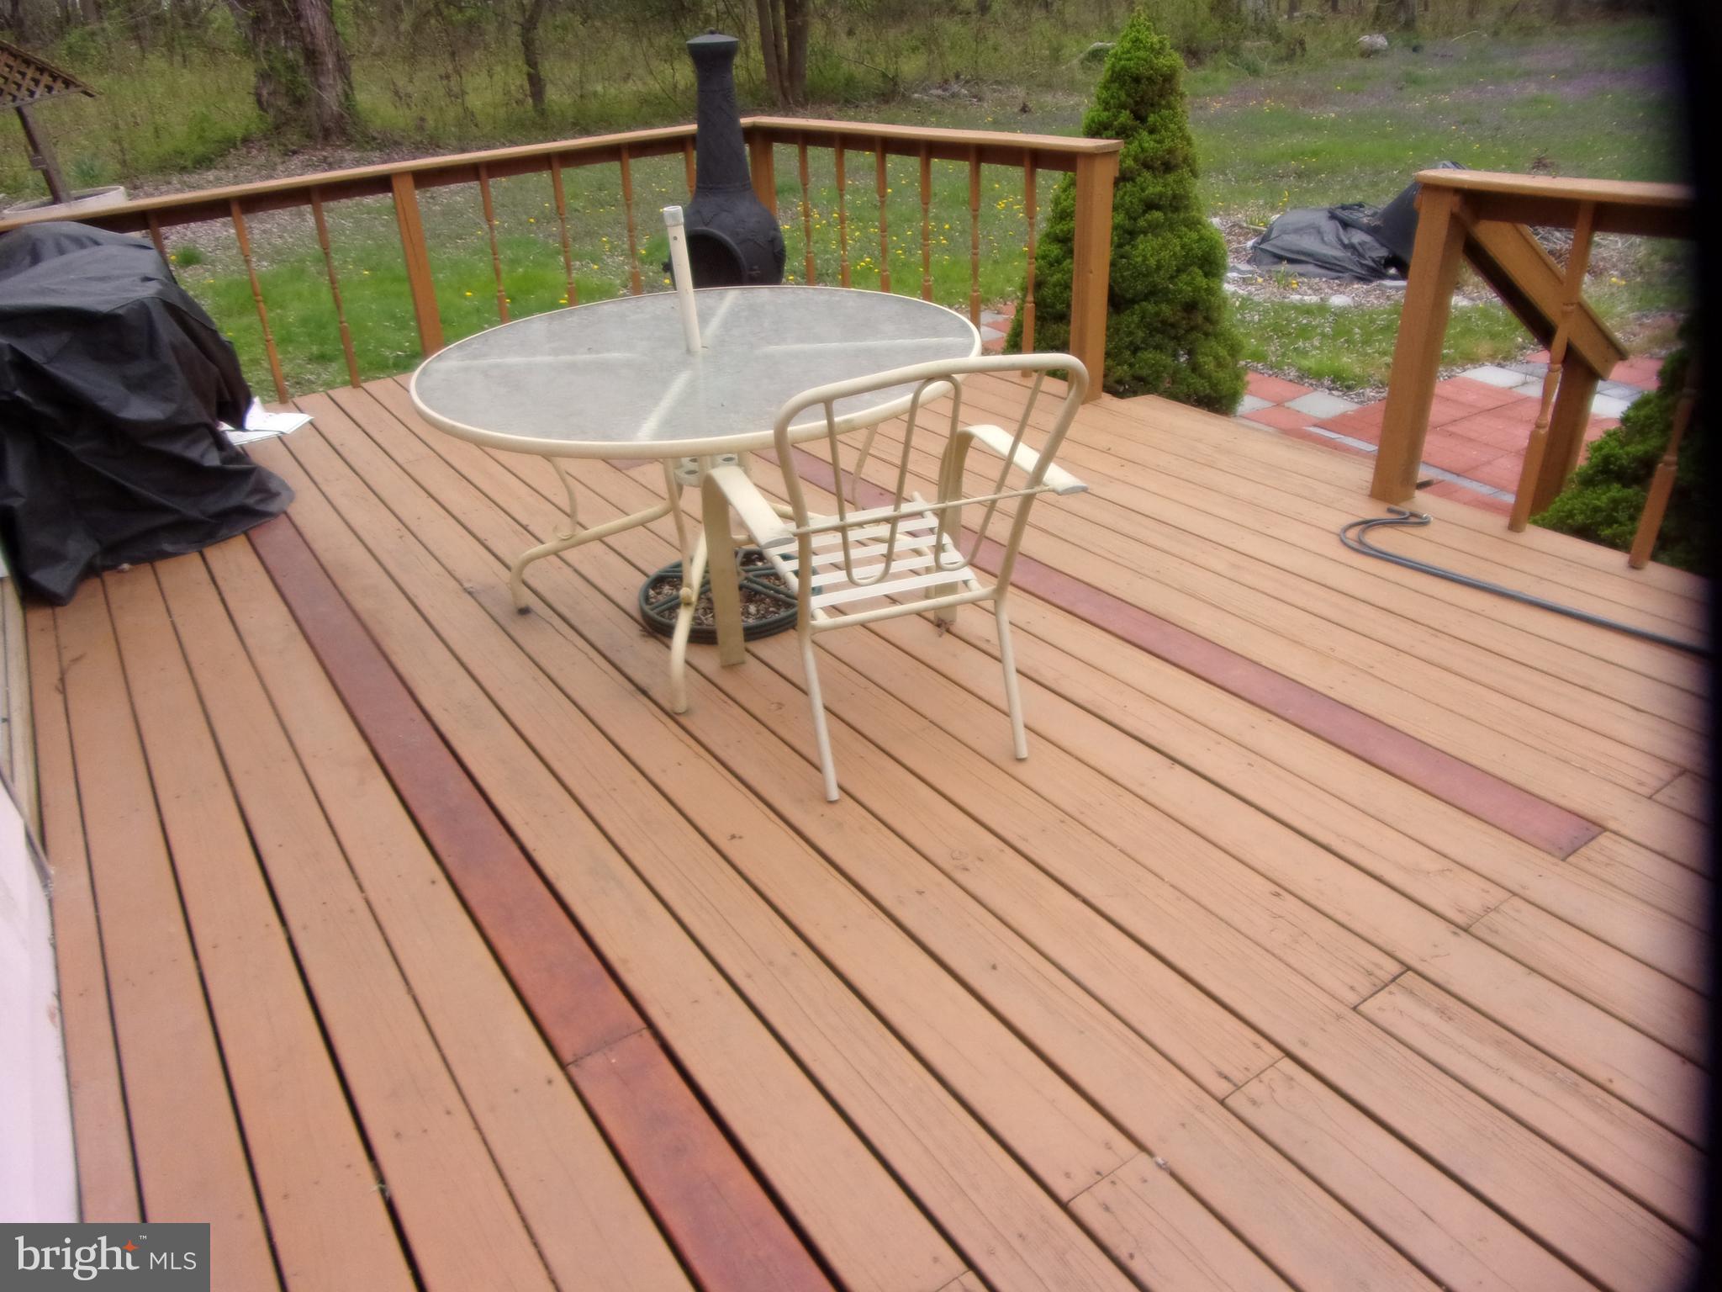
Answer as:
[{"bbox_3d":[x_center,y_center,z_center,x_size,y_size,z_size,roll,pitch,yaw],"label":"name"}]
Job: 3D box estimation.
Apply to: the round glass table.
[{"bbox_3d":[-0.366,-0.403,3.002,1.320,0.700,1.320,-3,28,2],"label":"round glass table"}]

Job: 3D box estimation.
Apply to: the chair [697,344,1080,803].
[{"bbox_3d":[0.034,-0.219,2.427,0.600,0.870,0.800,-11,29,-12],"label":"chair"}]

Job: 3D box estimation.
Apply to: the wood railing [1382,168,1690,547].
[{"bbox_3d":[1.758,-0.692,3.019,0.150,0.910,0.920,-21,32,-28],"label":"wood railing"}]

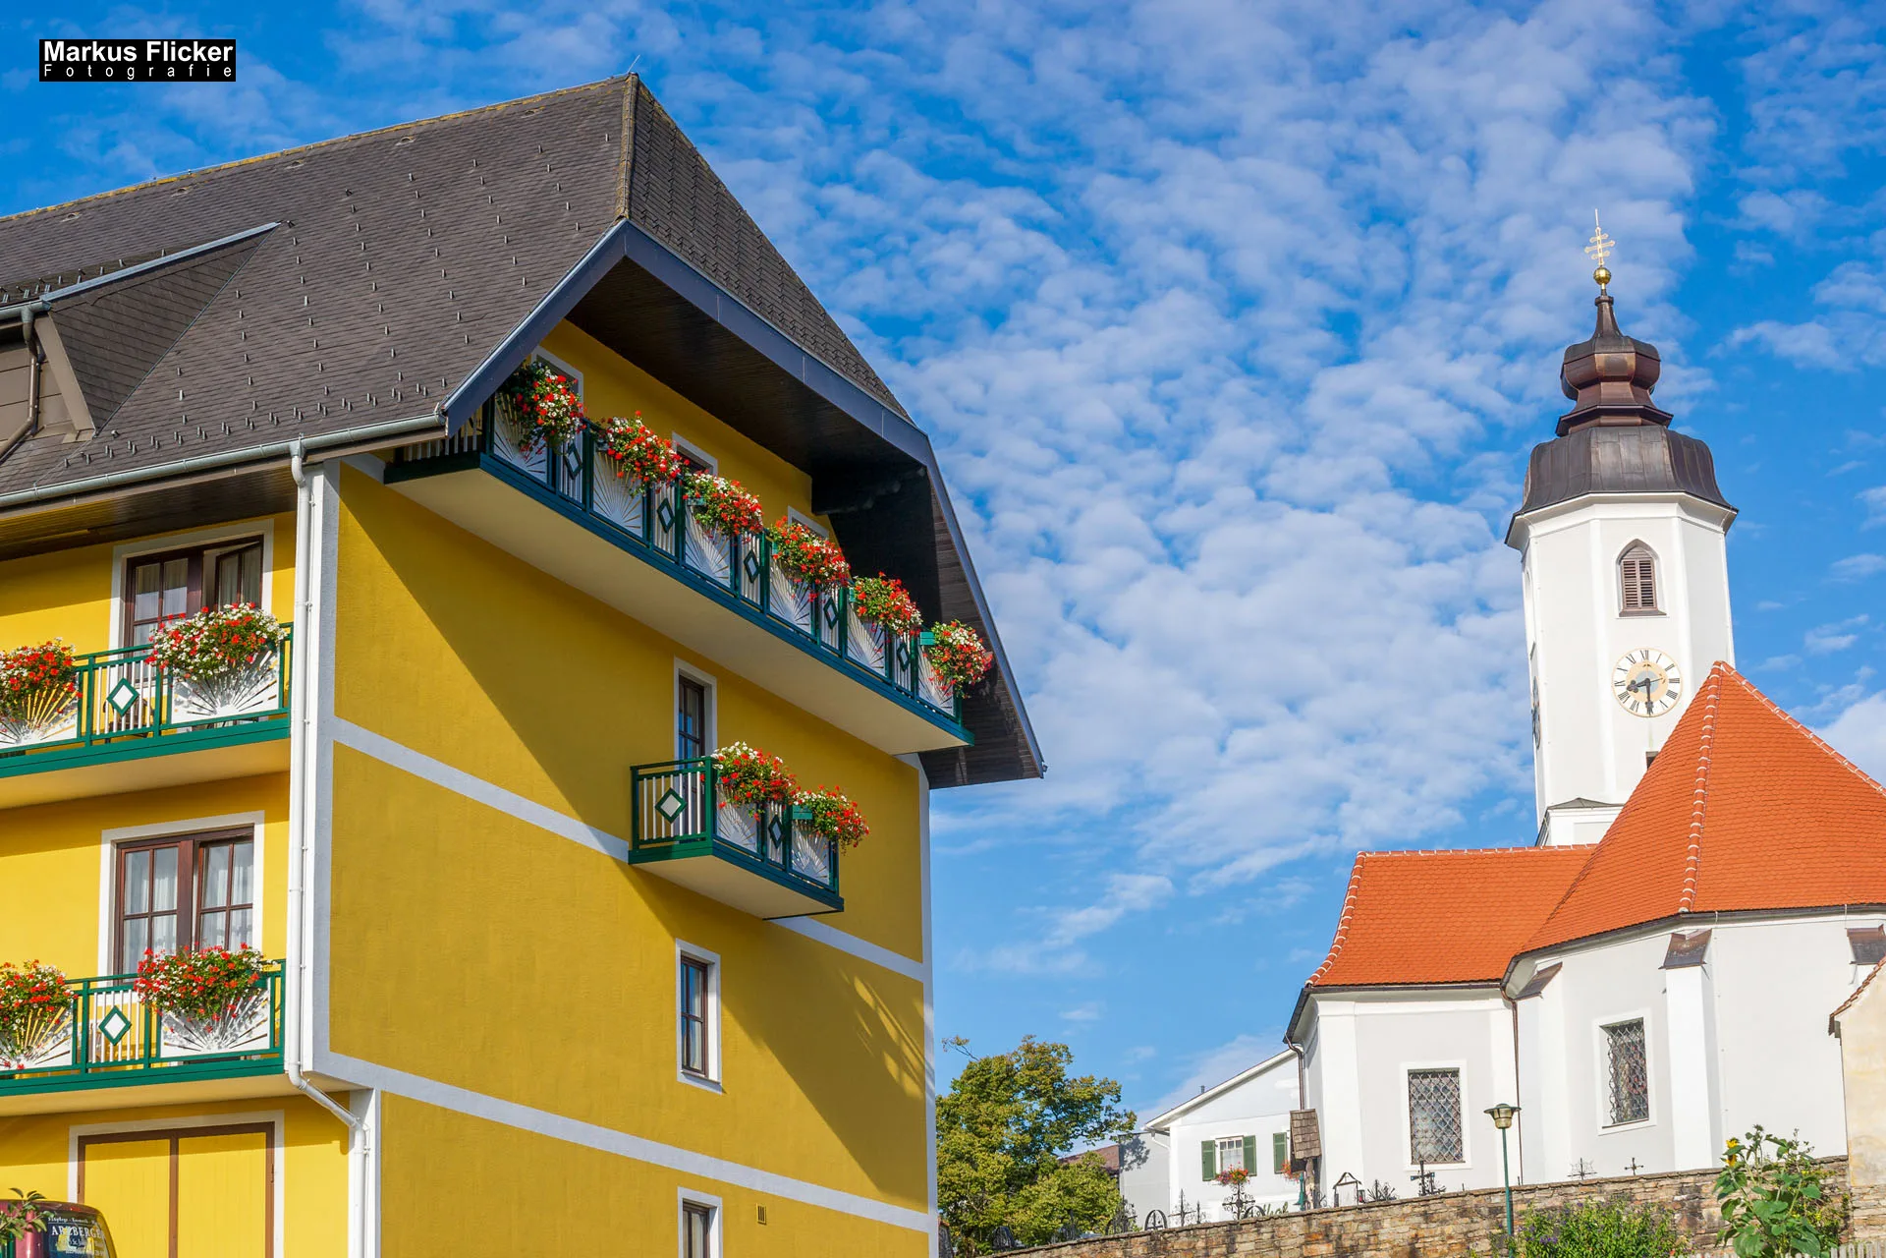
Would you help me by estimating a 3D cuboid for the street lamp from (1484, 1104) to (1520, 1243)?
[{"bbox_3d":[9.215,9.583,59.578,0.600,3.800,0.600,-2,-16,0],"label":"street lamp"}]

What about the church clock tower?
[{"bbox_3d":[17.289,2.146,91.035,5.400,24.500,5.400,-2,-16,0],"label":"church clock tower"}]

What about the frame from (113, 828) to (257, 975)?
[{"bbox_3d":[-7.307,2.684,35.333,1.581,1.442,0.140,-8,-17,21],"label":"frame"}]

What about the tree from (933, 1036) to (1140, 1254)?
[{"bbox_3d":[1.823,12.635,85.791,5.900,6.200,5.700,-2,-16,0],"label":"tree"}]

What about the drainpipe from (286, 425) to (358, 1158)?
[{"bbox_3d":[-5.757,1.437,34.218,0.200,6.474,1.150,-8,-17,21],"label":"drainpipe"}]

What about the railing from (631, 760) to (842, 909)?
[{"bbox_3d":[-2.271,2.376,41.004,0.970,1.080,3.470,-8,-17,21],"label":"railing"}]

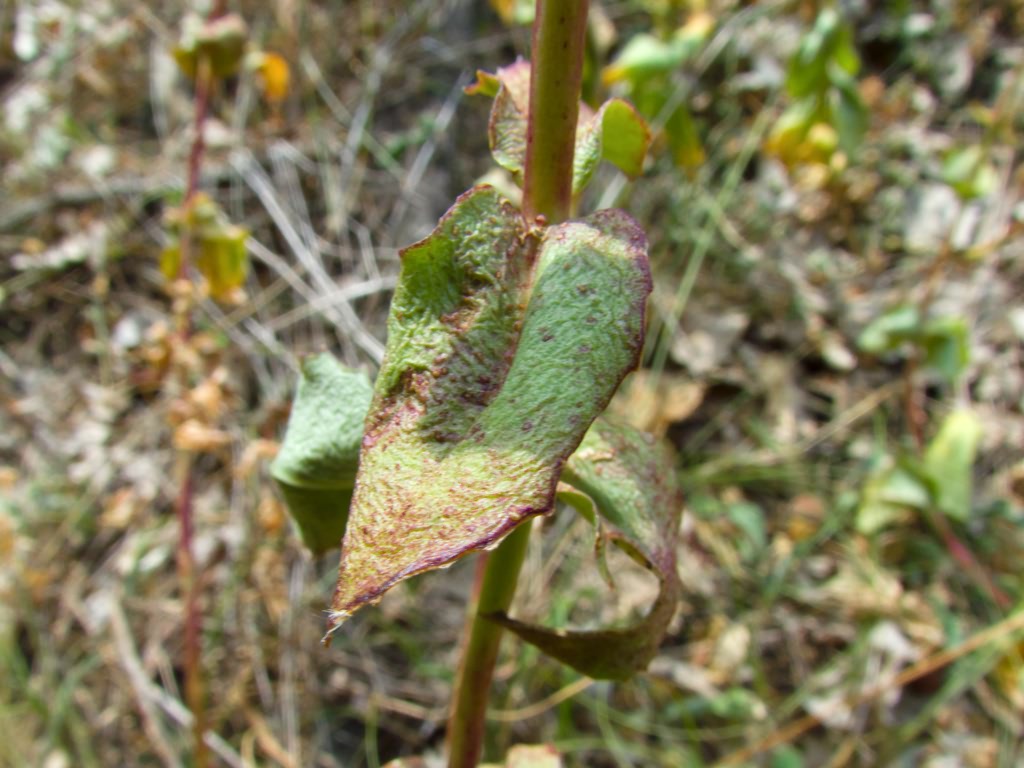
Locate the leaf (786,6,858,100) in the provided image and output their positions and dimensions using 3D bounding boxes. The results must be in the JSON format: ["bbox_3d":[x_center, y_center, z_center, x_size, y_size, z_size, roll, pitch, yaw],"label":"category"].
[{"bbox_3d":[0.240,-0.255,0.550,0.055,0.062,0.036,0,30,0],"label":"leaf"}]

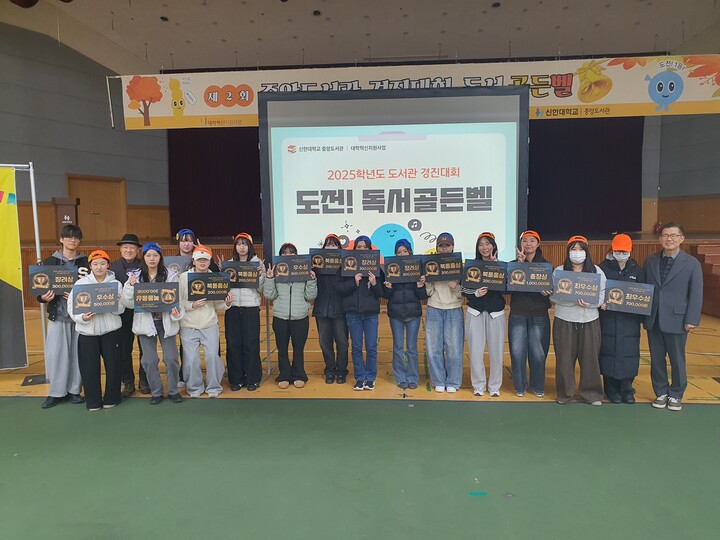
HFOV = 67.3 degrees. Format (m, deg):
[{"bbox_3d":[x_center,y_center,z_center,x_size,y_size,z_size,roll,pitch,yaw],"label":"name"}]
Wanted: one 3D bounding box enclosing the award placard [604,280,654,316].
[{"bbox_3d":[2.571,0.267,5.160,0.430,0.295,0.010,7,0,12],"label":"award placard"}]

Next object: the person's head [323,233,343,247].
[{"bbox_3d":[-0.318,-0.330,6.137,0.185,0.140,0.265,-2,-6,-9],"label":"person's head"}]

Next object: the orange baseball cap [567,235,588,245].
[{"bbox_3d":[2.141,-0.259,5.306,0.185,0.140,0.265,1,-6,19],"label":"orange baseball cap"}]

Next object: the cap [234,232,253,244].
[{"bbox_3d":[-1.276,-0.331,5.937,0.185,0.140,0.265,-2,-6,-12],"label":"cap"}]

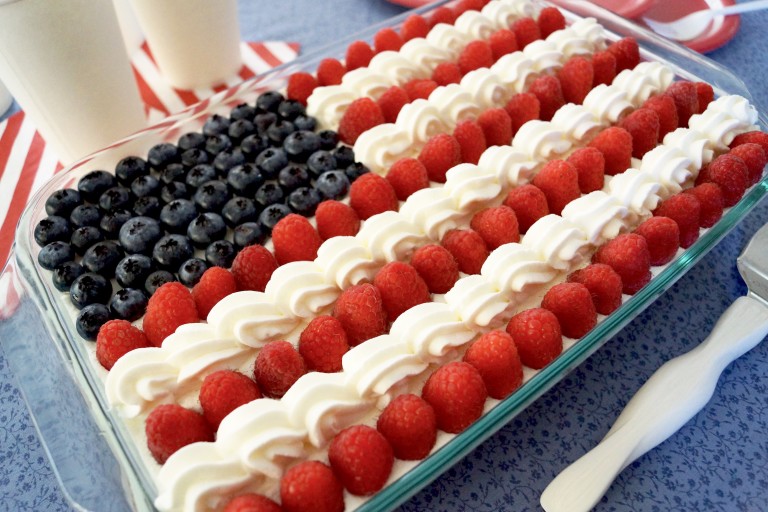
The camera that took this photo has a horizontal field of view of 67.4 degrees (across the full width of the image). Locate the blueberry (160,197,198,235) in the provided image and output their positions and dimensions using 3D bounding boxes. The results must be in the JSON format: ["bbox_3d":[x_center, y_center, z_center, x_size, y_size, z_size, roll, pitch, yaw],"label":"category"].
[{"bbox_3d":[-0.098,-0.019,0.275,0.016,0.014,0.016,-3,53,4],"label":"blueberry"}]

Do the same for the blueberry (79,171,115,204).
[{"bbox_3d":[-0.143,-0.035,0.288,0.017,0.014,0.017,-32,56,-18],"label":"blueberry"}]

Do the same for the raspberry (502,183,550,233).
[{"bbox_3d":[0.061,-0.022,0.248,0.019,0.020,0.019,12,55,13],"label":"raspberry"}]

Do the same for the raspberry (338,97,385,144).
[{"bbox_3d":[-0.011,-0.068,0.291,0.023,0.024,0.023,-1,52,2],"label":"raspberry"}]

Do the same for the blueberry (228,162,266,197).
[{"bbox_3d":[-0.066,-0.037,0.276,0.016,0.013,0.016,-1,52,2],"label":"blueberry"}]

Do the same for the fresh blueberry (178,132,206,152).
[{"bbox_3d":[-0.100,-0.059,0.301,0.013,0.010,0.013,-2,53,2],"label":"fresh blueberry"}]

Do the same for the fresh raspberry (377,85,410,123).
[{"bbox_3d":[0.006,-0.080,0.297,0.017,0.017,0.017,-2,53,2],"label":"fresh raspberry"}]

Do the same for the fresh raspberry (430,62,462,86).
[{"bbox_3d":[0.036,-0.104,0.332,0.018,0.016,0.018,-2,53,3],"label":"fresh raspberry"}]

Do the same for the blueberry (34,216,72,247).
[{"bbox_3d":[-0.158,-0.011,0.275,0.016,0.014,0.016,-32,57,-18],"label":"blueberry"}]

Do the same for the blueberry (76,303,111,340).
[{"bbox_3d":[-0.116,0.026,0.229,0.014,0.011,0.014,-1,54,2],"label":"blueberry"}]

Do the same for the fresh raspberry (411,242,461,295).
[{"bbox_3d":[0.021,0.006,0.239,0.020,0.022,0.020,-3,53,4],"label":"fresh raspberry"}]

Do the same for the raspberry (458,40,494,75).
[{"bbox_3d":[0.051,-0.111,0.317,0.018,0.017,0.018,5,54,7],"label":"raspberry"}]

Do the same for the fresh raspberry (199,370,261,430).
[{"bbox_3d":[-0.054,0.050,0.201,0.020,0.021,0.020,-2,53,2],"label":"fresh raspberry"}]

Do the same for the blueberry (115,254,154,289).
[{"bbox_3d":[-0.110,0.006,0.253,0.015,0.013,0.015,-1,54,1],"label":"blueberry"}]

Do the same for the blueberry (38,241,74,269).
[{"bbox_3d":[-0.148,0.000,0.259,0.014,0.011,0.014,-32,58,-19],"label":"blueberry"}]

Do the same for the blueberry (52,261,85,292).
[{"bbox_3d":[-0.134,0.009,0.243,0.013,0.011,0.013,-2,53,2],"label":"blueberry"}]

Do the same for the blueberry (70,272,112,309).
[{"bbox_3d":[-0.120,0.014,0.237,0.016,0.013,0.016,-1,54,2],"label":"blueberry"}]

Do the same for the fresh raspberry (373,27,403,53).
[{"bbox_3d":[0.003,-0.127,0.344,0.017,0.019,0.017,-3,53,4],"label":"fresh raspberry"}]

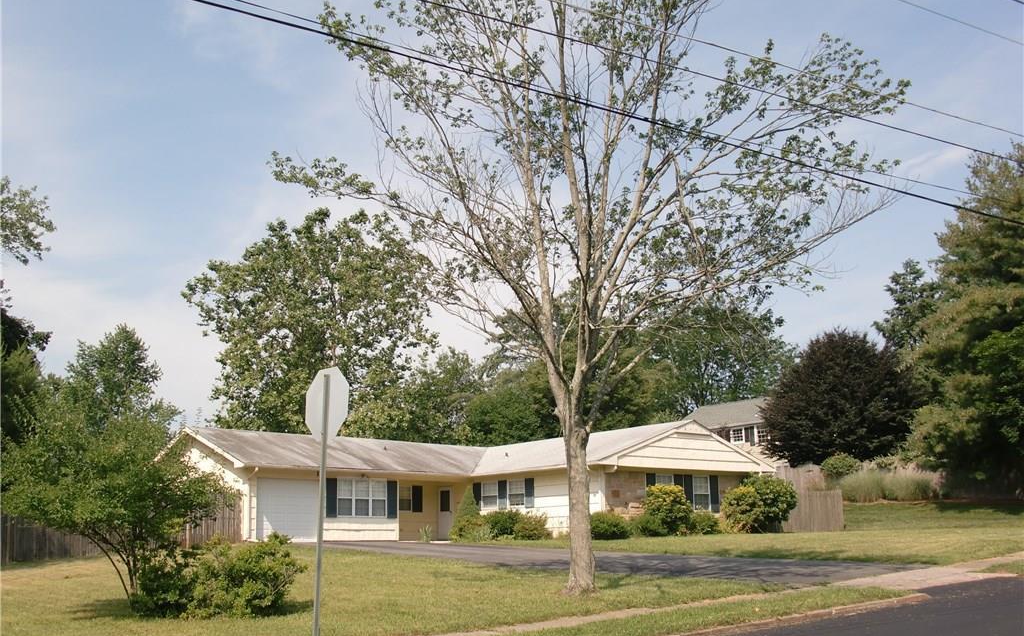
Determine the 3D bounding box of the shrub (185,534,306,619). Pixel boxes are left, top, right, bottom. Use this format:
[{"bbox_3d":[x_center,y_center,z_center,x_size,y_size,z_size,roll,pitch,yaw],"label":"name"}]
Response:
[{"bbox_3d":[-3.932,3.826,15.900,1.620,1.210,1.700,3,-12,-13],"label":"shrub"}]

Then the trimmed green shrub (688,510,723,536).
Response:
[{"bbox_3d":[6.794,7.188,37.600,1.210,0.890,1.150,-2,-12,10],"label":"trimmed green shrub"}]

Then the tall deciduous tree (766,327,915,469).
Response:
[{"bbox_3d":[16.736,4.881,53.108,7.810,8.895,7.600,-1,-12,0],"label":"tall deciduous tree"}]

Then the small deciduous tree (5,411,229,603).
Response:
[{"bbox_3d":[-6.322,3.118,17.300,3.130,2.970,3.300,4,-13,-20],"label":"small deciduous tree"}]

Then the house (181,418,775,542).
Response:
[{"bbox_3d":[-2.324,6.595,41.990,19.067,4.279,16.890,9,-16,-39],"label":"house"}]

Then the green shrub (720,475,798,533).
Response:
[{"bbox_3d":[8.964,6.789,38.800,2.580,2.070,2.300,-3,-12,13],"label":"green shrub"}]

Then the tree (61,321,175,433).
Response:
[{"bbox_3d":[-20.697,6.253,54.979,6.300,12.091,6.000,-1,-12,0],"label":"tree"}]

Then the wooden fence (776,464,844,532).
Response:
[{"bbox_3d":[13.195,7.995,47.000,3.860,2.860,0.300,8,-14,-33],"label":"wooden fence"}]

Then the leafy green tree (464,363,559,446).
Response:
[{"bbox_3d":[0.043,7.177,57.782,5.800,9.657,5.800,-1,-12,0],"label":"leafy green tree"}]

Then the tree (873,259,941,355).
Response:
[{"bbox_3d":[26.166,3.911,68.629,5.800,16.040,5.800,-1,-12,0],"label":"tree"}]

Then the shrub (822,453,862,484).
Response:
[{"bbox_3d":[17.884,8.313,58.000,1.960,1.860,2.100,-4,-13,17],"label":"shrub"}]

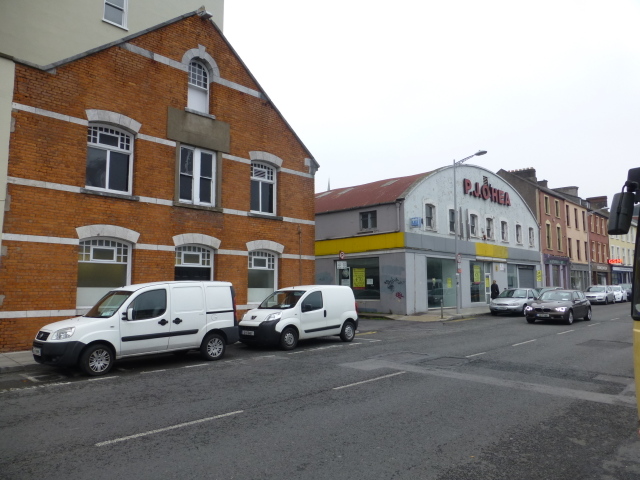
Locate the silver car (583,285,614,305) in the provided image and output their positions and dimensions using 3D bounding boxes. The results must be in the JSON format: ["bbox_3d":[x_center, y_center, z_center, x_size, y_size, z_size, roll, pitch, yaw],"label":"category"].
[{"bbox_3d":[23.901,4.724,38.081,4.550,1.460,1.780,6,-9,-44],"label":"silver car"}]

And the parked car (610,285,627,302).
[{"bbox_3d":[27.628,5.084,41.882,4.250,1.490,1.760,6,-9,-44],"label":"parked car"}]

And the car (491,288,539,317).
[{"bbox_3d":[11.206,3.471,25.079,4.550,1.430,1.760,6,-9,-44],"label":"car"}]

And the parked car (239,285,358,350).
[{"bbox_3d":[-0.659,2.248,13.332,1.710,1.720,3.860,-6,-9,42],"label":"parked car"}]

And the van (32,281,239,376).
[{"bbox_3d":[-3.961,1.847,9.969,1.720,1.820,4.220,-6,-9,43],"label":"van"}]

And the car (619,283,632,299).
[{"bbox_3d":[31.186,5.345,45.291,4.400,1.650,1.800,6,-9,-44],"label":"car"}]

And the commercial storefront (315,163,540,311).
[{"bbox_3d":[6.204,0.468,37.414,19.000,10.000,16.000,6,-9,-43],"label":"commercial storefront"}]

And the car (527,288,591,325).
[{"bbox_3d":[11.316,3.167,21.028,4.320,1.420,1.770,6,-9,-44],"label":"car"}]

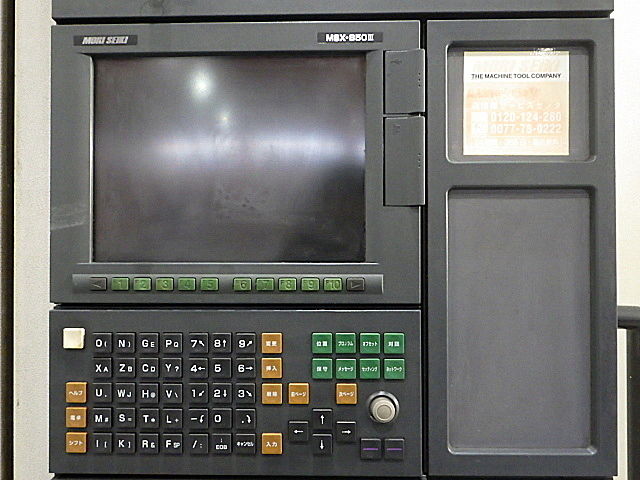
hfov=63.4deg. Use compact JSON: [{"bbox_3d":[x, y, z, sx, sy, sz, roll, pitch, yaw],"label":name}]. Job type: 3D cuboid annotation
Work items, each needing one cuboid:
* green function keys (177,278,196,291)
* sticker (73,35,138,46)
[{"bbox_3d":[-0.103,0.035,0.406,0.014,0.010,0.005,0,0,1],"label":"green function keys"},{"bbox_3d":[-0.169,-0.157,0.409,0.051,0.008,0.002,0,-1,1],"label":"sticker"}]

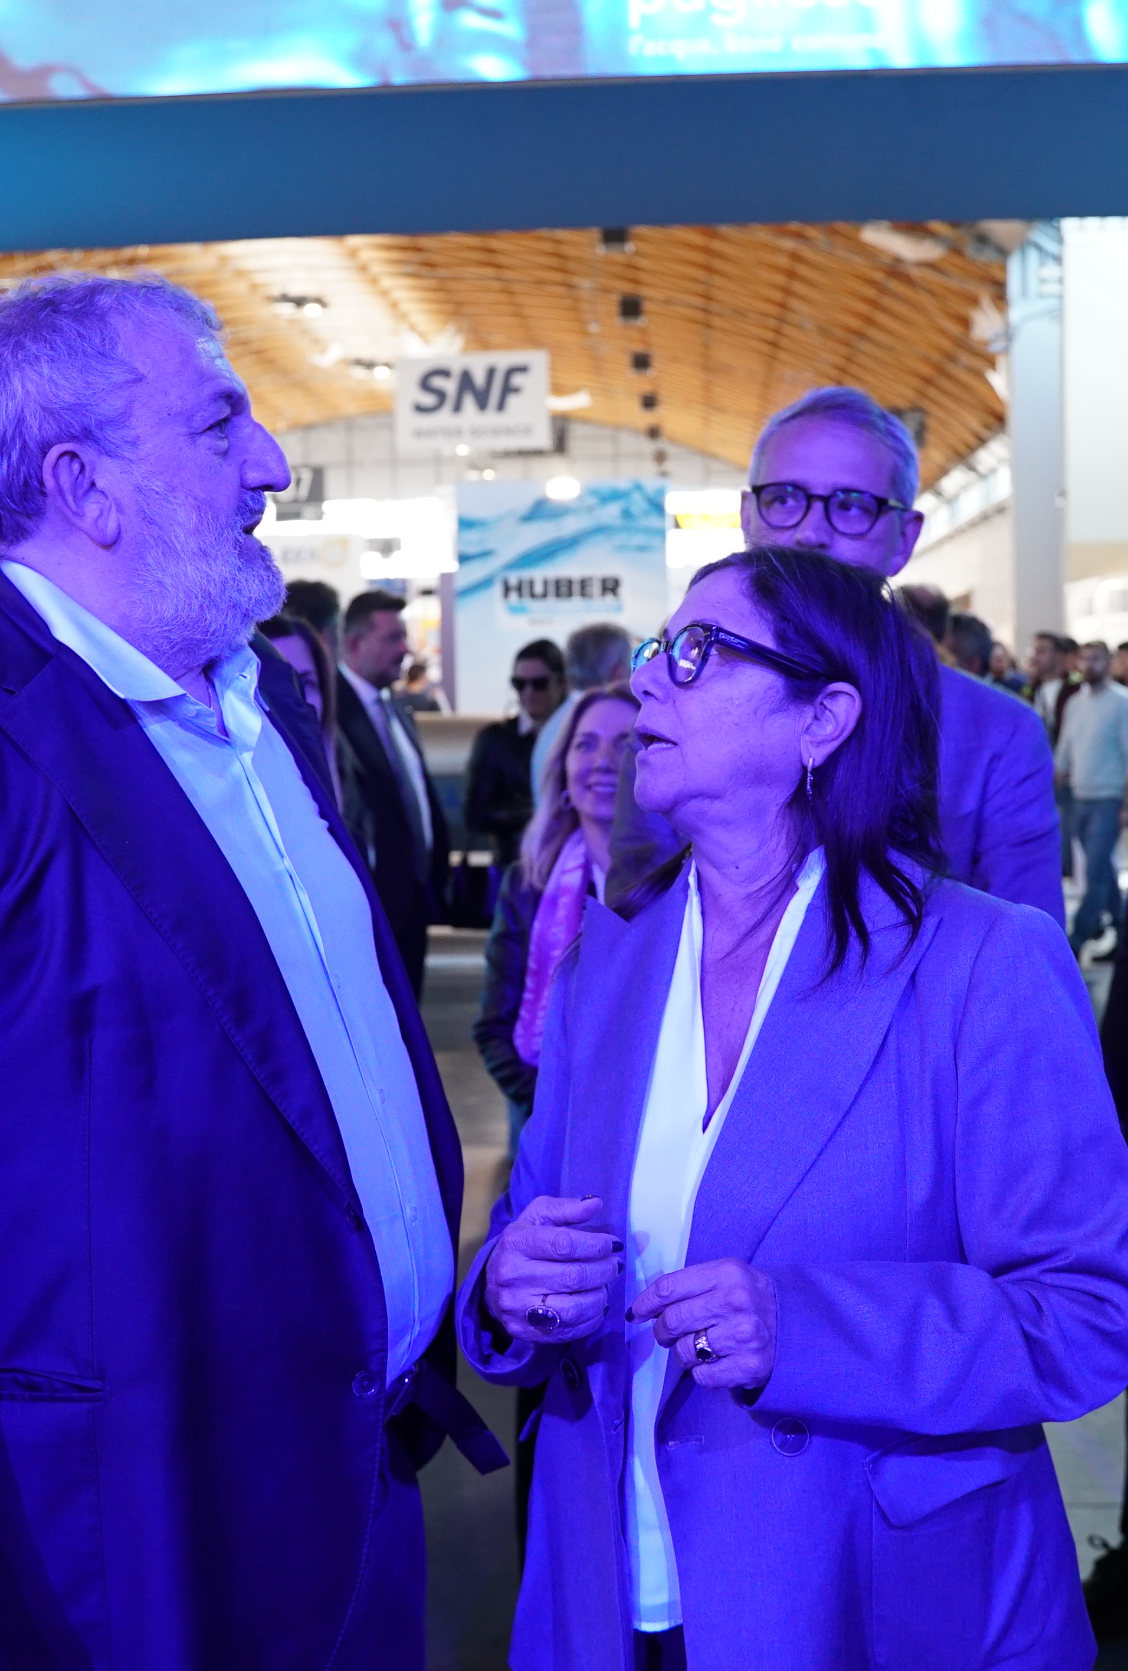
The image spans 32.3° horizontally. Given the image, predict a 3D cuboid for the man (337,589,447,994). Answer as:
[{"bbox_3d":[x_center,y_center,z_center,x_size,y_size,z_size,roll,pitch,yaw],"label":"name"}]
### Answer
[{"bbox_3d":[-0.479,0.245,5.419,0.400,1.850,0.540,3,5,38],"label":"man"}]

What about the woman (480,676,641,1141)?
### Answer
[{"bbox_3d":[0.078,0.542,3.189,0.500,1.579,0.380,-3,5,-25],"label":"woman"}]

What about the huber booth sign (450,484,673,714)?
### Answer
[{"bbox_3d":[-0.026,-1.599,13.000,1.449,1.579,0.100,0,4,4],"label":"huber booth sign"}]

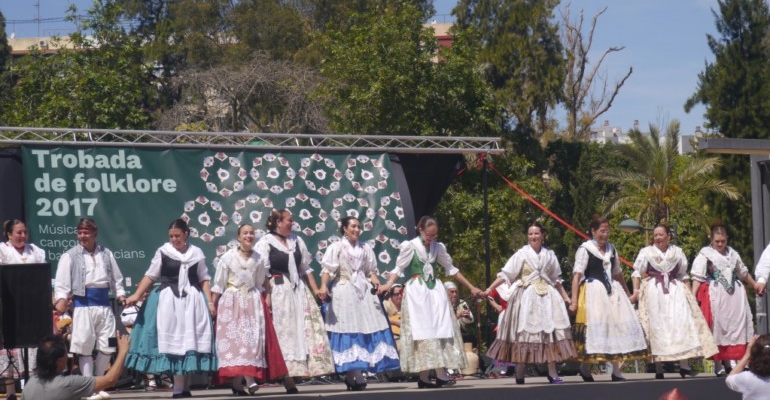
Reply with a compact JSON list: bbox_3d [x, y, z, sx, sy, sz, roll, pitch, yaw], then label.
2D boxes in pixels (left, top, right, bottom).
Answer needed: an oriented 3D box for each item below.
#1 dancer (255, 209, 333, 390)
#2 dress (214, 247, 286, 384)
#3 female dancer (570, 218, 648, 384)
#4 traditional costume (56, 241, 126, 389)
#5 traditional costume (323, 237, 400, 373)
[{"bbox_3d":[-0.870,0.970,17.768,0.722,1.740,0.570,0,-4,-27],"label":"dancer"},{"bbox_3d":[-1.269,1.094,17.633,0.695,1.280,0.660,-1,-2,-12],"label":"dress"},{"bbox_3d":[2.296,1.012,19.202,0.757,1.688,0.660,0,-2,-16],"label":"female dancer"},{"bbox_3d":[-2.684,1.031,16.974,0.589,1.308,0.368,0,-4,-14],"label":"traditional costume"},{"bbox_3d":[-0.236,1.025,17.982,0.741,1.289,0.607,0,-4,-21],"label":"traditional costume"}]

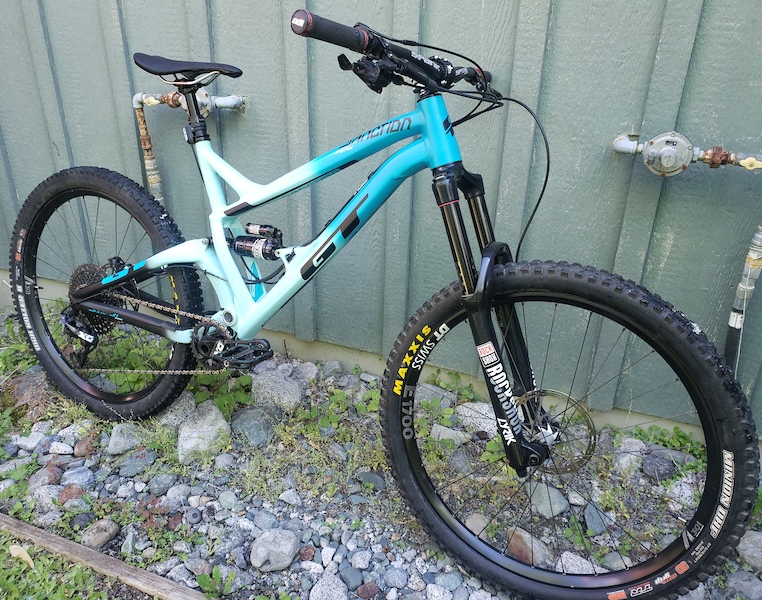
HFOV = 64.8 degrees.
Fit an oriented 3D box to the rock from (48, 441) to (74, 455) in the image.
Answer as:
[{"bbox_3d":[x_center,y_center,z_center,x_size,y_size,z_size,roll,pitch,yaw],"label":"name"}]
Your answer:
[{"bbox_3d":[-0.856,0.396,1.607,0.058,0.030,0.041,-14,30,-30],"label":"rock"}]

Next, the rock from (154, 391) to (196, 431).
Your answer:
[{"bbox_3d":[-0.588,0.322,1.738,0.095,0.090,0.155,7,26,12],"label":"rock"}]

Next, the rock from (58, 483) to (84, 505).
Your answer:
[{"bbox_3d":[-0.741,0.468,1.441,0.056,0.042,0.052,-5,26,-13],"label":"rock"}]

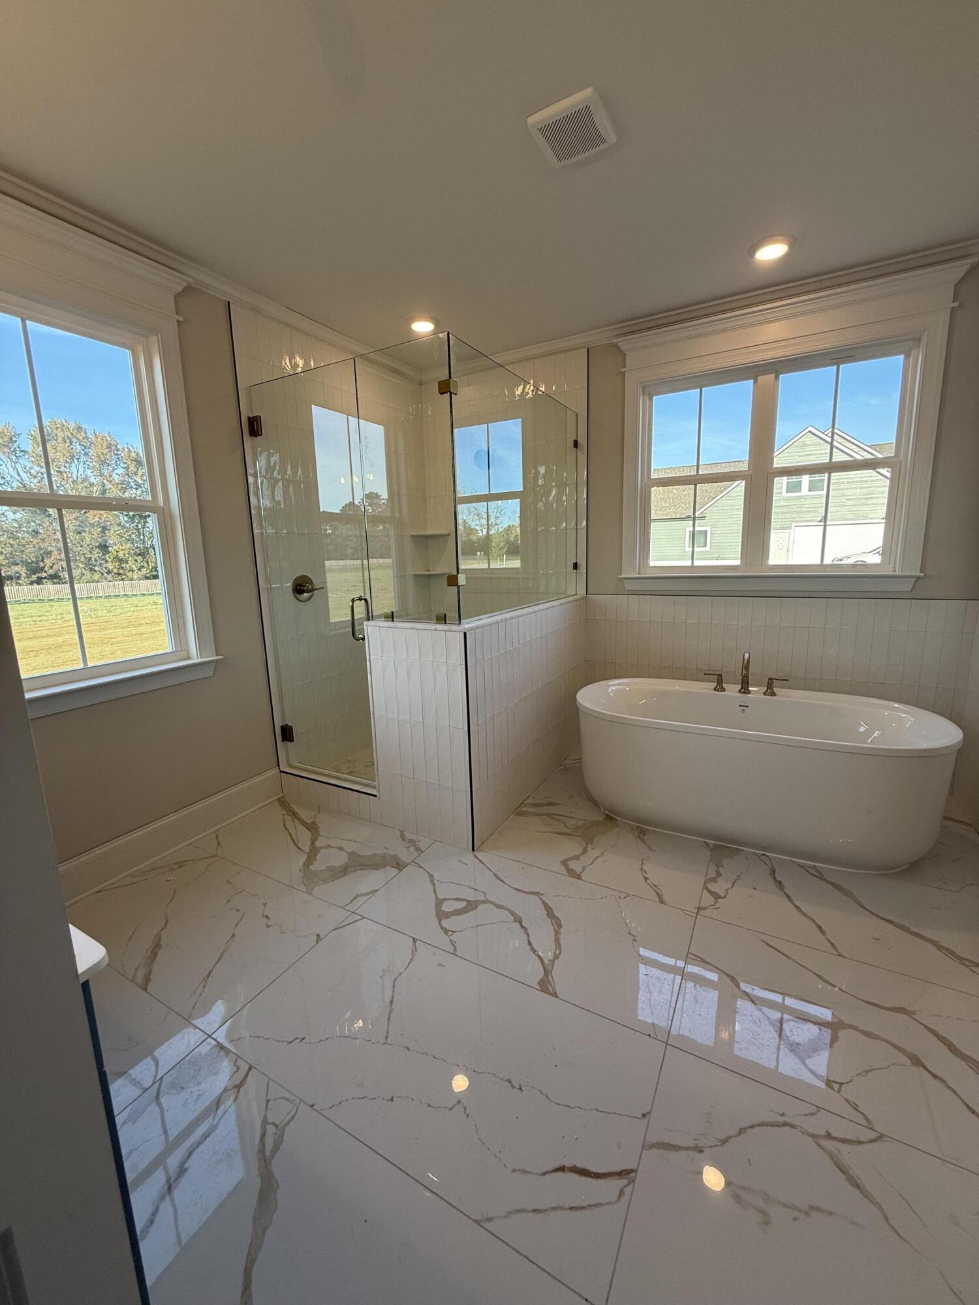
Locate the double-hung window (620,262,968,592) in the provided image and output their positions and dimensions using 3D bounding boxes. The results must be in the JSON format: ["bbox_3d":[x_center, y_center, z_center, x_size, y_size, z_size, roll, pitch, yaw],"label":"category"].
[{"bbox_3d":[1.548,-1.100,3.005,1.620,1.500,0.140,5,13,29],"label":"double-hung window"}]

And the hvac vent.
[{"bbox_3d":[0.273,-1.680,1.702,0.220,0.030,0.225,5,13,29],"label":"hvac vent"}]

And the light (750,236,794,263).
[{"bbox_3d":[1.304,-1.856,2.447,0.190,0.030,0.190,5,13,29],"label":"light"}]

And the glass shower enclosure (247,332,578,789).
[{"bbox_3d":[-0.319,-0.455,3.351,1.280,2.150,1.540,5,13,29],"label":"glass shower enclosure"}]

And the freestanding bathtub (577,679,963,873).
[{"bbox_3d":[1.308,0.564,2.761,1.670,0.595,0.850,5,13,29],"label":"freestanding bathtub"}]

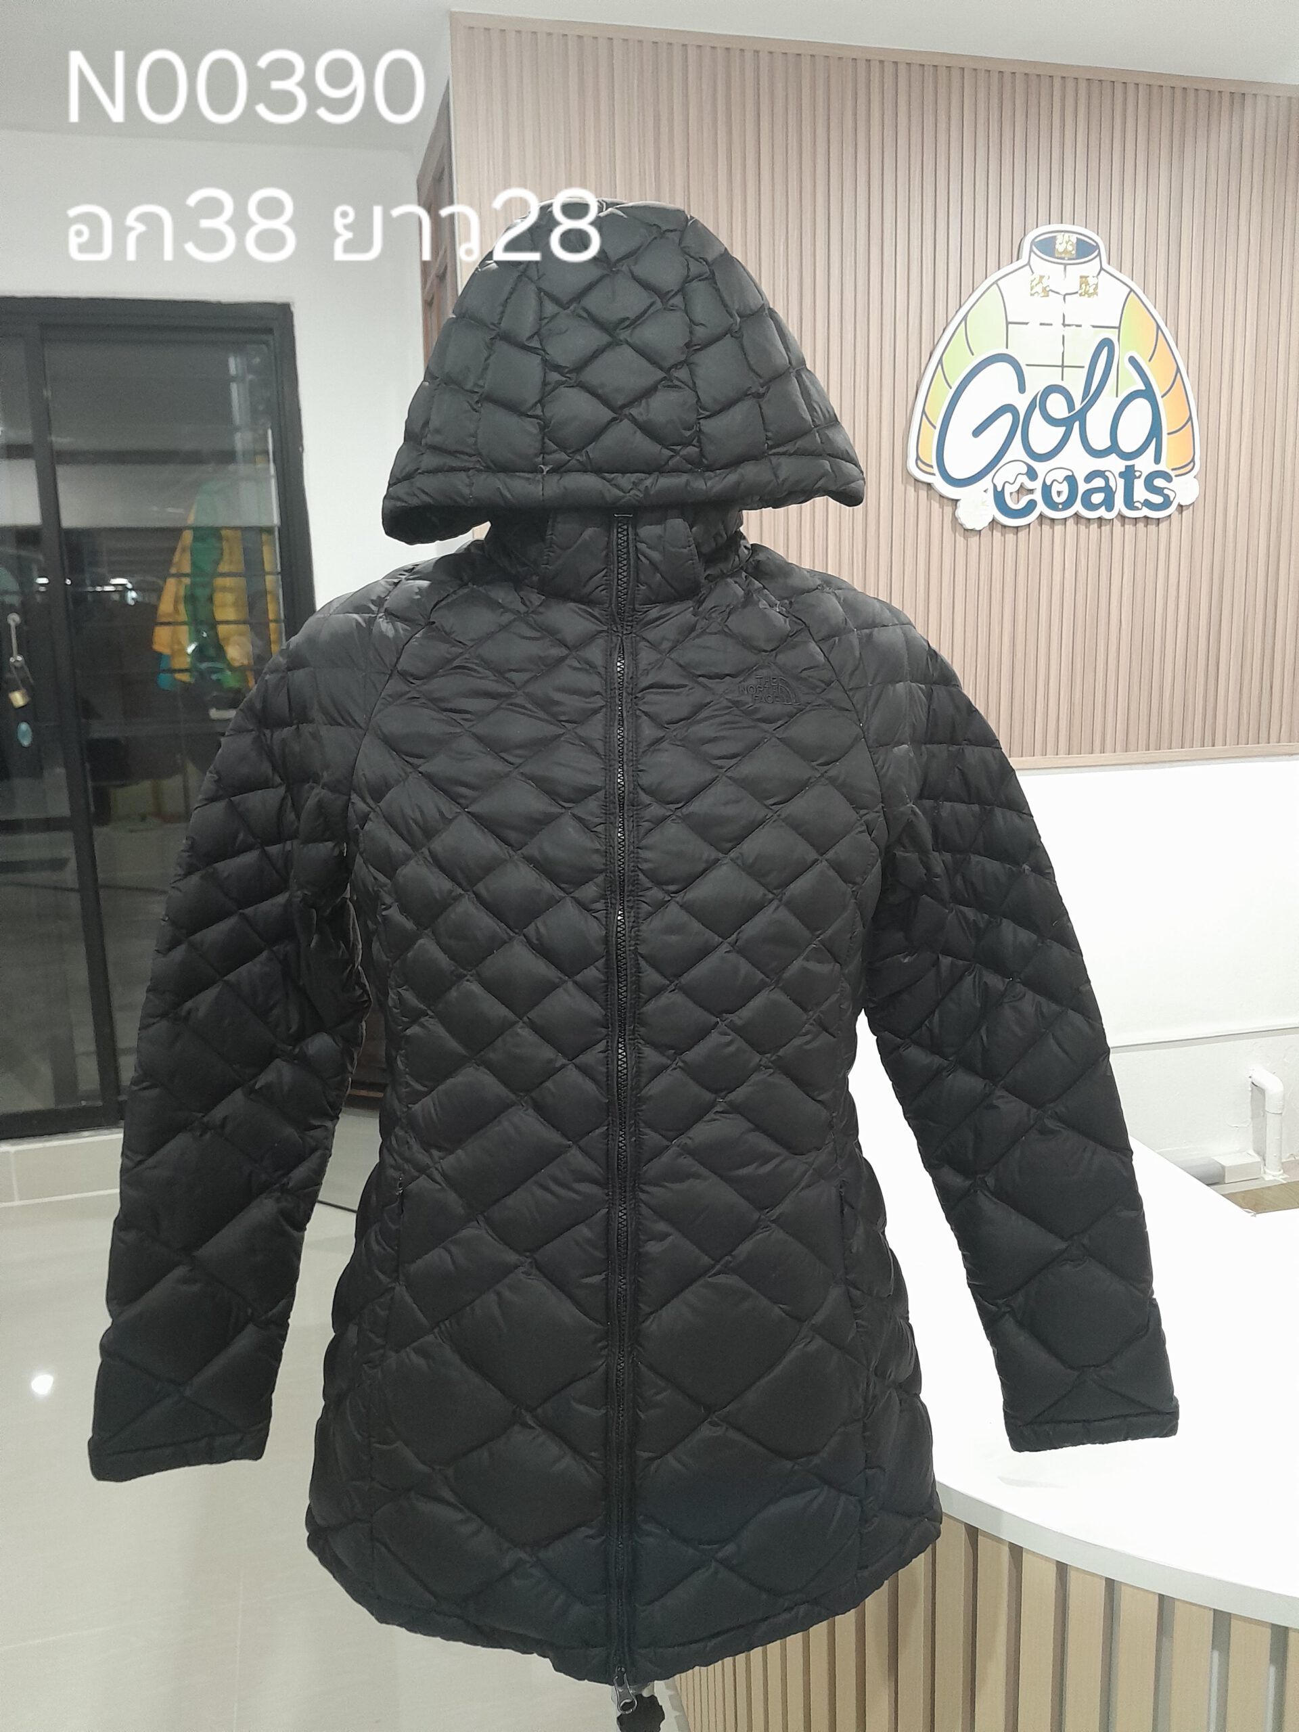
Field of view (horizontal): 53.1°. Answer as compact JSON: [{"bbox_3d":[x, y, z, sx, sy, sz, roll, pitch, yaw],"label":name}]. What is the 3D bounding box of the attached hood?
[{"bbox_3d":[-0.016,-0.304,0.809,0.295,0.220,0.225,-1,8,0],"label":"attached hood"}]

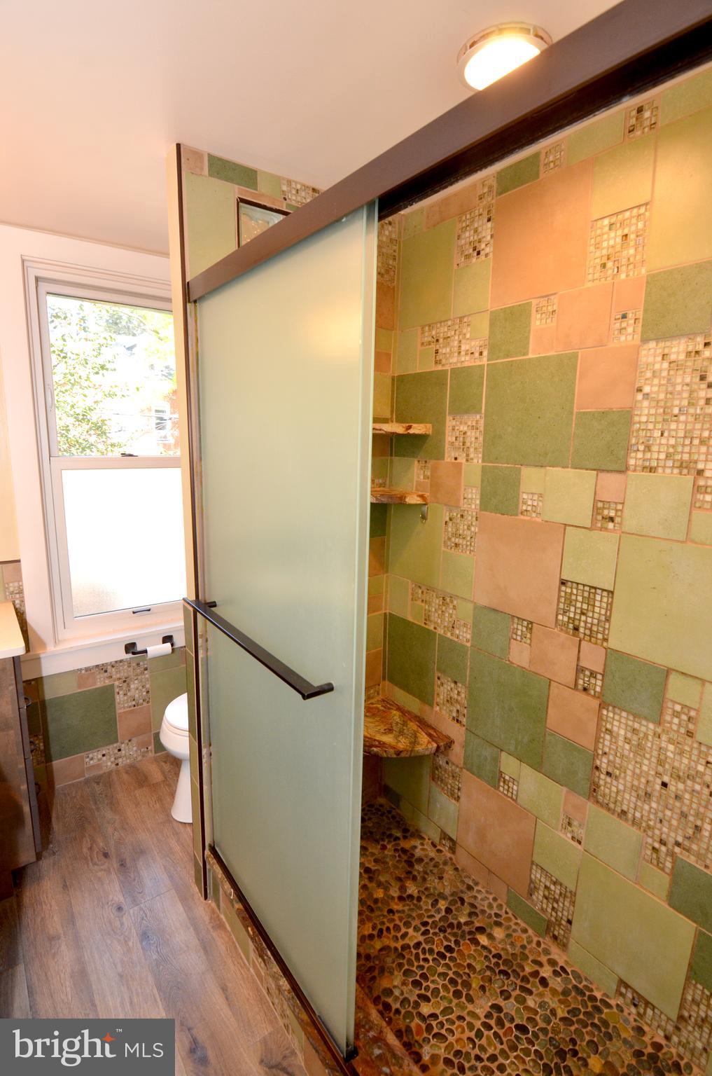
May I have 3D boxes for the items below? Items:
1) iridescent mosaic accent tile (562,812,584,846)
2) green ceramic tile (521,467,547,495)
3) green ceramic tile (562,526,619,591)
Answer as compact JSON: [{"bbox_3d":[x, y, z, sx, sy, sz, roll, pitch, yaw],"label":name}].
[{"bbox_3d":[0.645,0.857,1.410,0.011,0.074,0.074,-6,12,-35],"label":"iridescent mosaic accent tile"},{"bbox_3d":[0.524,-0.171,1.405,0.010,0.074,0.075,-6,13,-35],"label":"green ceramic tile"},{"bbox_3d":[0.638,0.053,1.299,0.010,0.146,0.146,-8,14,-38],"label":"green ceramic tile"}]

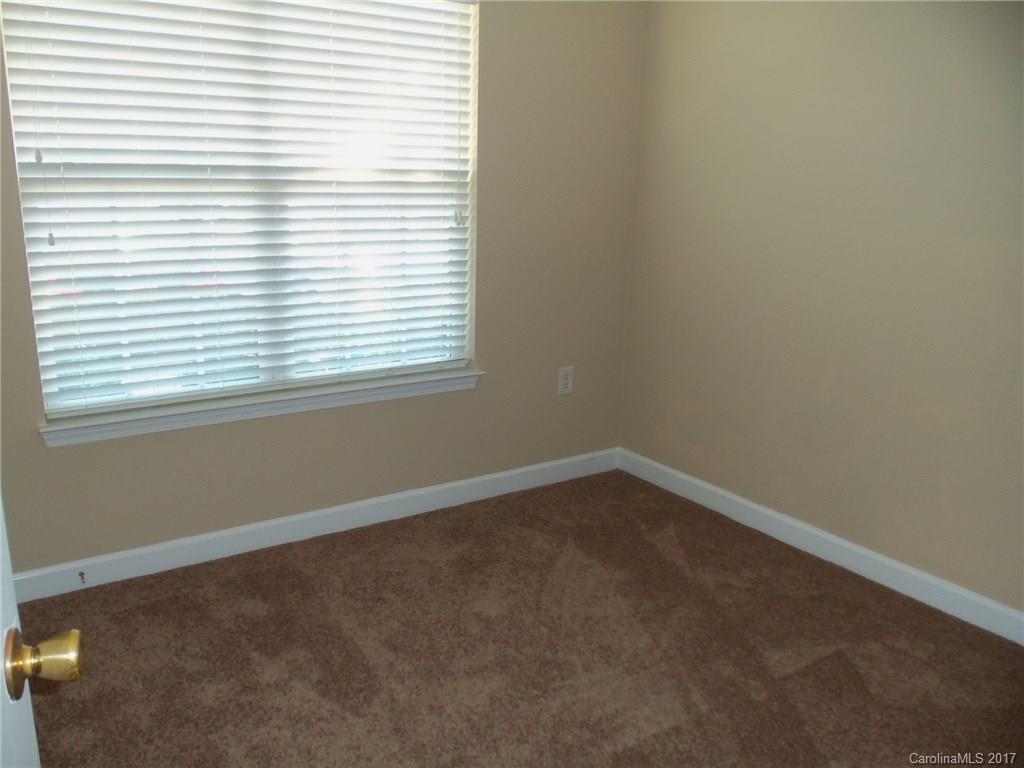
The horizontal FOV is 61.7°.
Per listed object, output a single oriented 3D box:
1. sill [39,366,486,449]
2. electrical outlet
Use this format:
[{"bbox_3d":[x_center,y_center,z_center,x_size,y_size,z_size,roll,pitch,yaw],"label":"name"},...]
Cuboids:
[{"bbox_3d":[-0.798,0.064,3.084,1.601,0.075,0.090,-8,17,-34],"label":"sill"},{"bbox_3d":[0.240,-0.015,3.771,0.071,0.115,0.009,-8,17,-34],"label":"electrical outlet"}]

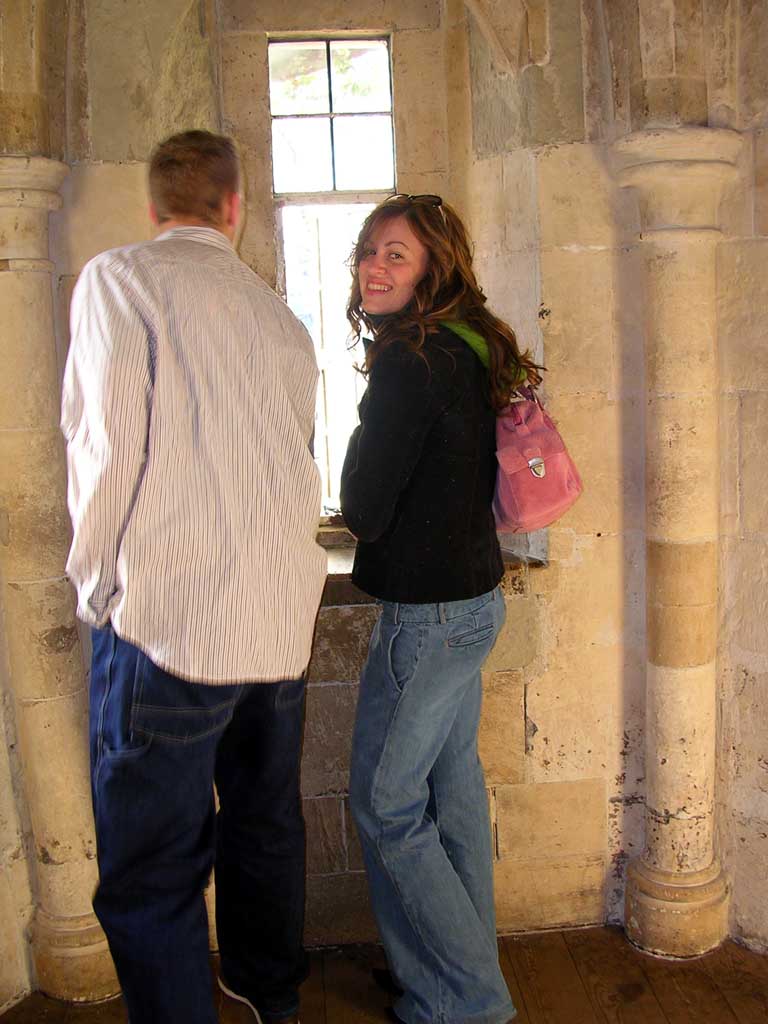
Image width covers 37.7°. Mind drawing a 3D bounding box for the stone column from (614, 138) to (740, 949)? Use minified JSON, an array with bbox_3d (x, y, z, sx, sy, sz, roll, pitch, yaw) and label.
[{"bbox_3d":[0.649,0.095,2.491,0.262,1.775,0.255,0,8,18],"label":"stone column"}]

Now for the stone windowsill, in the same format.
[{"bbox_3d":[-0.034,0.124,2.695,0.770,0.105,0.400,-3,8,-5],"label":"stone windowsill"}]

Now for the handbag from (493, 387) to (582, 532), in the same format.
[{"bbox_3d":[0.308,-0.110,2.270,0.190,0.290,0.110,-15,8,-18],"label":"handbag"}]

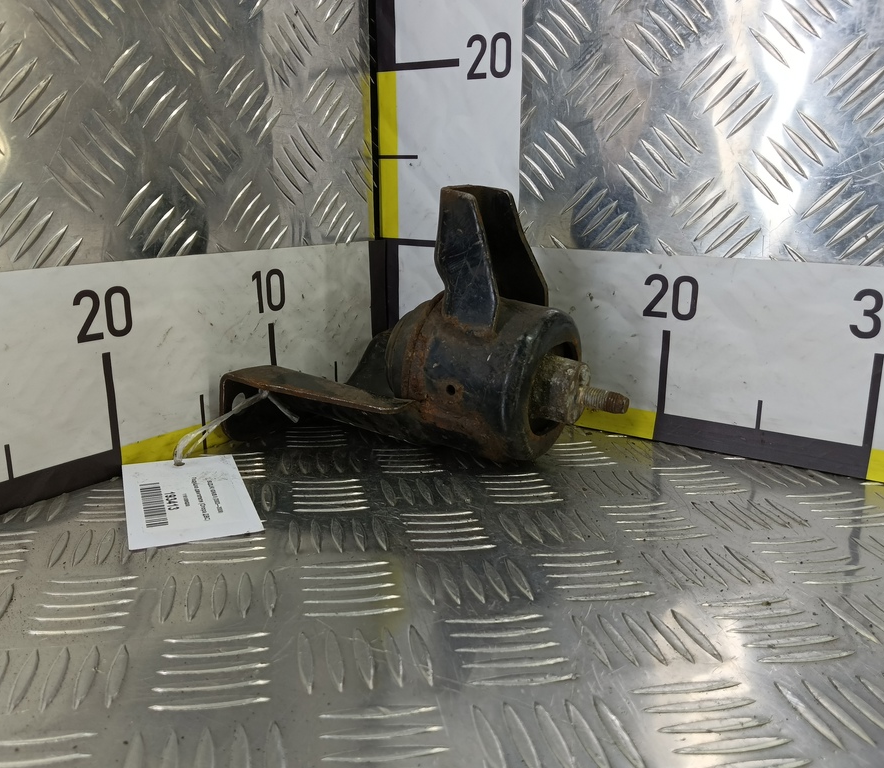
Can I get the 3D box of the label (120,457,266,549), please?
[{"bbox_3d":[-0.111,0.049,0.299,0.050,0.003,0.073,-4,21,-26],"label":"label"}]

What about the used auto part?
[{"bbox_3d":[-0.005,-0.031,0.347,0.197,0.136,0.121,11,19,35],"label":"used auto part"}]

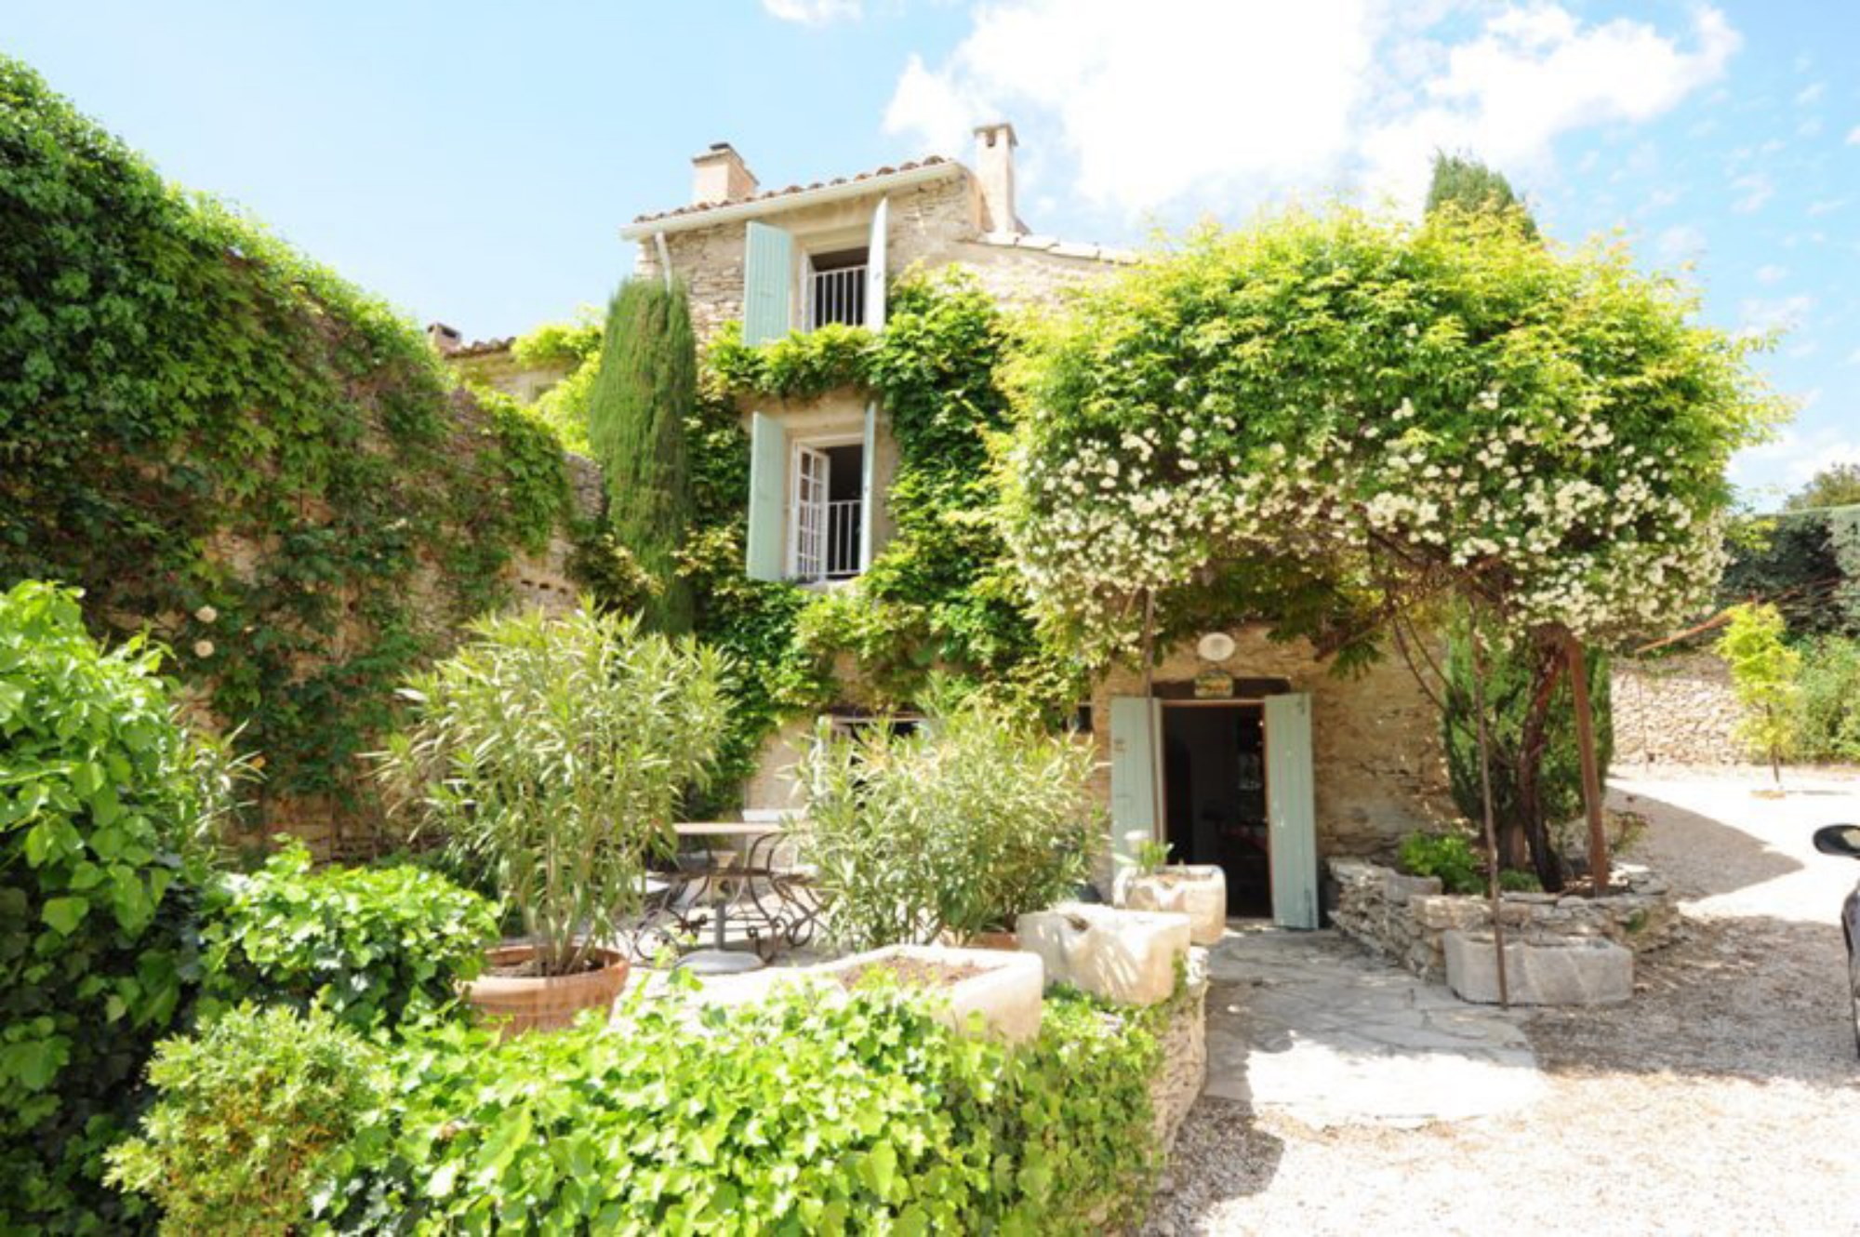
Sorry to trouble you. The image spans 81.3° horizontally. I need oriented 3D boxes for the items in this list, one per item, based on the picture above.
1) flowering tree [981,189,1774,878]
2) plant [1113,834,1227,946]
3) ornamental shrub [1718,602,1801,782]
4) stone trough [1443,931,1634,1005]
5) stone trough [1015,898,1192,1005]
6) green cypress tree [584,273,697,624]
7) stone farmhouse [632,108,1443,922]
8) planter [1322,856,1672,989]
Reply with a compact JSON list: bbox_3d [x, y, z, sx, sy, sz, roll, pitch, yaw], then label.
[{"bbox_3d":[3.353,-0.380,8.582,5.300,5.100,3.600,-1,-8,12],"label":"flowering tree"},{"bbox_3d":[2.074,2.318,9.275,0.830,0.780,0.650,-2,-8,20],"label":"plant"},{"bbox_3d":[12.742,1.114,16.612,1.050,2.750,1.050,0,-8,0],"label":"ornamental shrub"},{"bbox_3d":[4.104,2.345,7.356,1.070,0.380,0.450,1,-8,-2],"label":"stone trough"},{"bbox_3d":[0.770,1.483,4.846,0.640,0.330,0.480,-5,-9,36],"label":"stone trough"},{"bbox_3d":[-3.054,-0.534,11.363,1.050,6.373,1.050,1,-7,0],"label":"green cypress tree"},{"bbox_3d":[1.473,-0.988,15.007,9.300,9.000,6.500,-2,-8,20],"label":"stone farmhouse"},{"bbox_3d":[4.783,2.402,8.863,2.300,0.620,2.200,0,-8,6],"label":"planter"}]

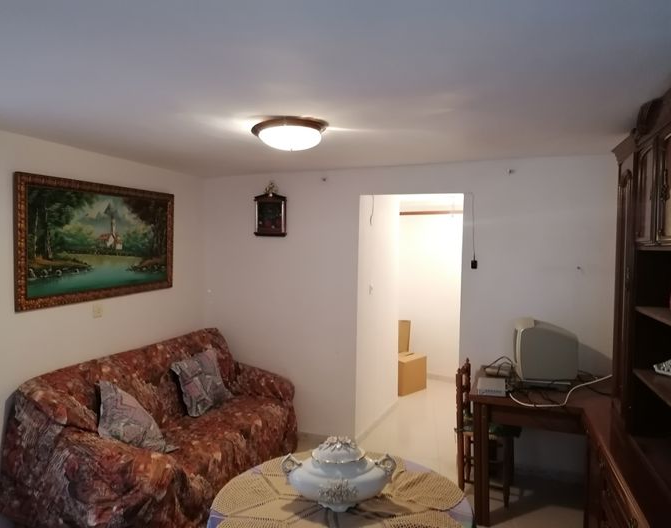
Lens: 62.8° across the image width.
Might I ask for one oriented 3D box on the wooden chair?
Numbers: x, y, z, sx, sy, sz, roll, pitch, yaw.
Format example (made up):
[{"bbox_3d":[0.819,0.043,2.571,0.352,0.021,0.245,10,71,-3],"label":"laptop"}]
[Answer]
[{"bbox_3d":[1.000,1.096,3.630,0.385,0.850,0.365,2,3,23],"label":"wooden chair"}]

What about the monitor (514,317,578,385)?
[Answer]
[{"bbox_3d":[1.360,0.571,3.570,0.375,0.360,0.355,1,3,14],"label":"monitor"}]

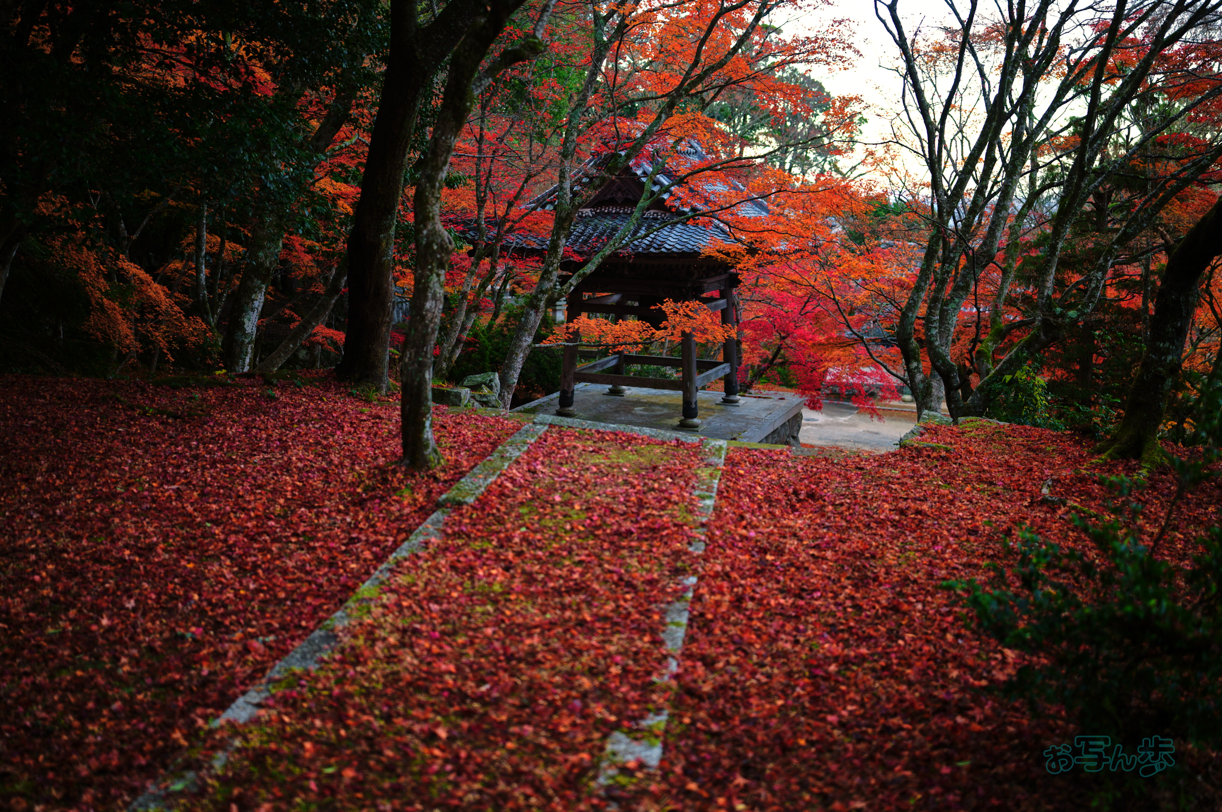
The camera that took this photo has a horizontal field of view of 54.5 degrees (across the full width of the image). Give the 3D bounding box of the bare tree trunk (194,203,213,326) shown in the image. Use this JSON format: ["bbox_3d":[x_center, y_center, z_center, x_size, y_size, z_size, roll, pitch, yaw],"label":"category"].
[{"bbox_3d":[-4.600,-1.580,13.400,0.220,1.600,0.200,1,11,0],"label":"bare tree trunk"}]

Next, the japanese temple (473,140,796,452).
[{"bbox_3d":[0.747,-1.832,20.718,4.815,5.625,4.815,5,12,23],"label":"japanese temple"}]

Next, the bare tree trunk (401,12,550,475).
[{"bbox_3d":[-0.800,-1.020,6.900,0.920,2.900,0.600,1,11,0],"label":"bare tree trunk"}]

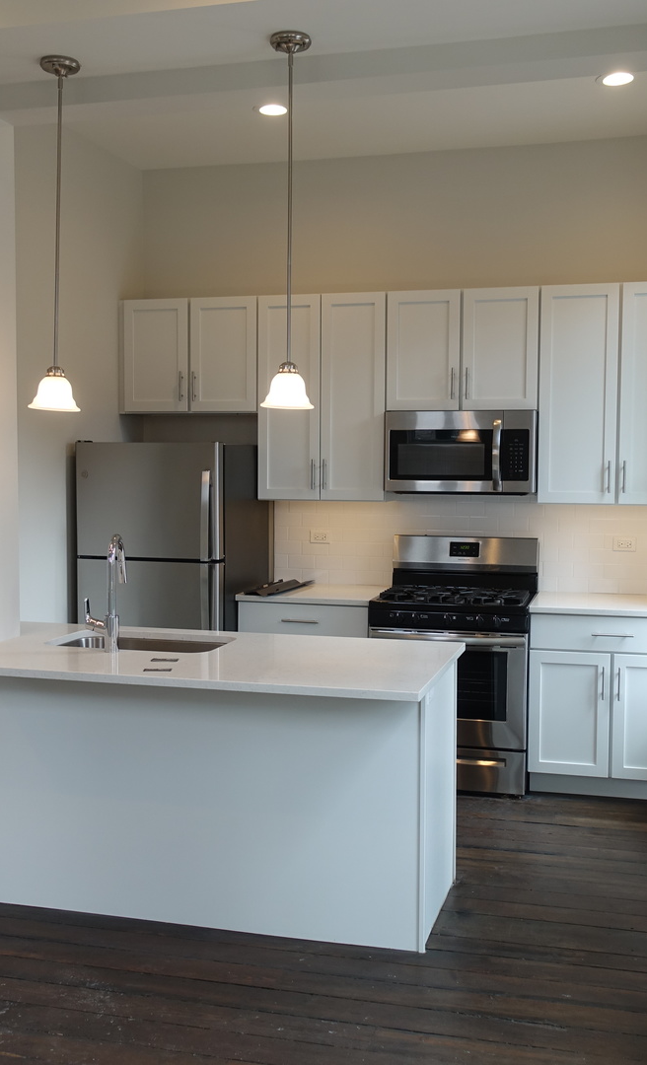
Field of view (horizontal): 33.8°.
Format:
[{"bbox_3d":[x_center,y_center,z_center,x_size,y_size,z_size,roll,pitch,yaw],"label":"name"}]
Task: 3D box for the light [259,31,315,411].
[{"bbox_3d":[-0.105,-0.967,3.357,0.168,1.150,0.168,0,3,0],"label":"light"}]

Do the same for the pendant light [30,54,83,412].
[{"bbox_3d":[-0.879,-0.978,3.528,0.170,1.138,0.170,3,4,15],"label":"pendant light"}]

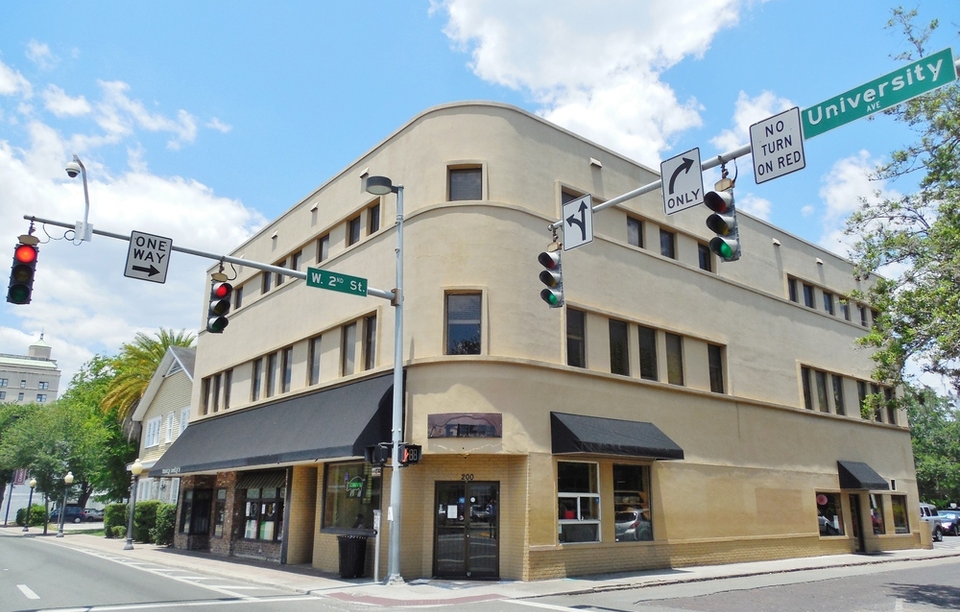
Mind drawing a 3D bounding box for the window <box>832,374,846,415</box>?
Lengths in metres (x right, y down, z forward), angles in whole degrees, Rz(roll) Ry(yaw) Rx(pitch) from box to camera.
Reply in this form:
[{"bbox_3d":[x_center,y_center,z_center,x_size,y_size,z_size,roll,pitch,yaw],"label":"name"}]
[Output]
[{"bbox_3d":[13.852,3.456,26.742,0.863,1.505,0.120,13,-20,-37],"label":"window"}]

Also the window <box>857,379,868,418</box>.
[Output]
[{"bbox_3d":[15.457,3.838,27.971,0.863,1.505,0.120,13,-20,-37],"label":"window"}]

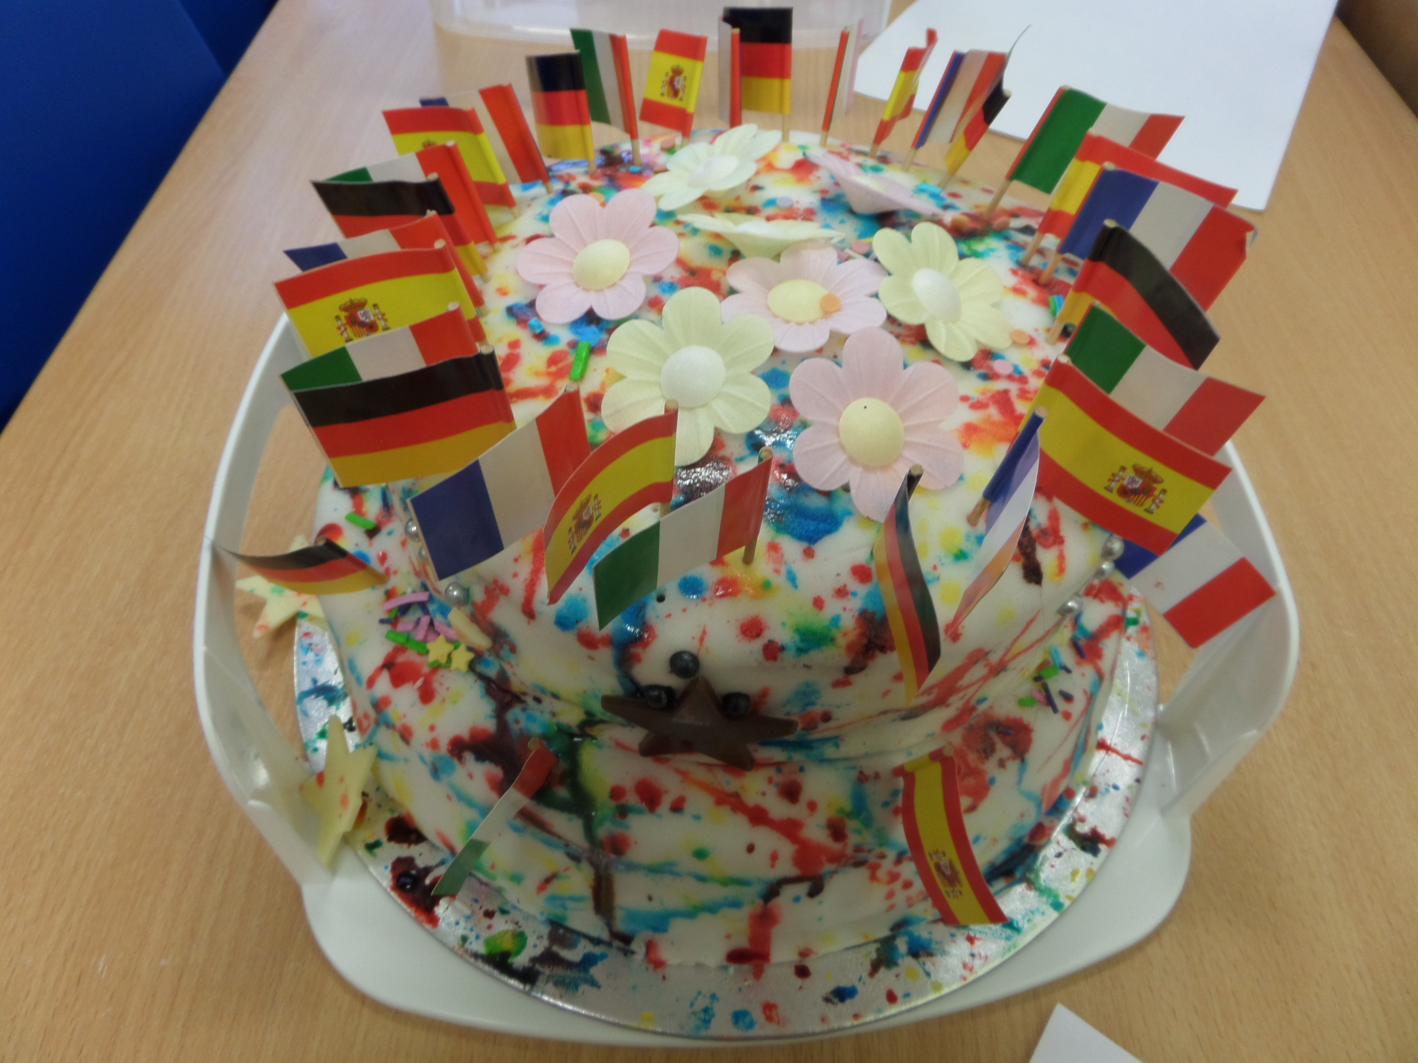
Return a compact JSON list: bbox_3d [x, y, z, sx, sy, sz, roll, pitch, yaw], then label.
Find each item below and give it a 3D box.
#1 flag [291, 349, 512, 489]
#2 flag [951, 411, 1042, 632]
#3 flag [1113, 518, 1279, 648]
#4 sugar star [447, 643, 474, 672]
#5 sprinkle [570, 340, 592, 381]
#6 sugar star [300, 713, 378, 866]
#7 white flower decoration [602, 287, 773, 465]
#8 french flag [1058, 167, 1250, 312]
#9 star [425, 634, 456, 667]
[{"bbox_3d":[-0.052,-0.019,0.176,0.034,0.025,0.004,-12,51,-7],"label":"flag"},{"bbox_3d":[0.047,0.000,0.163,0.006,0.027,0.033,20,57,5],"label":"flag"},{"bbox_3d":[0.116,0.009,0.240,0.003,0.025,0.034,-22,67,-44],"label":"flag"},{"bbox_3d":[-0.054,0.028,0.215,0.007,0.002,0.006,6,78,26],"label":"sugar star"},{"bbox_3d":[-0.027,-0.036,0.209,0.003,0.002,0.011,5,51,2],"label":"sprinkle"},{"bbox_3d":[-0.096,0.068,0.255,0.005,0.036,0.036,16,41,-44],"label":"sugar star"},{"bbox_3d":[-0.004,-0.031,0.199,0.036,0.009,0.036,0,80,-2],"label":"white flower decoration"},{"bbox_3d":[0.097,-0.062,0.212,0.034,0.025,0.006,28,61,12],"label":"french flag"},{"bbox_3d":[-0.059,0.026,0.216,0.007,0.002,0.006,-1,70,22],"label":"star"}]

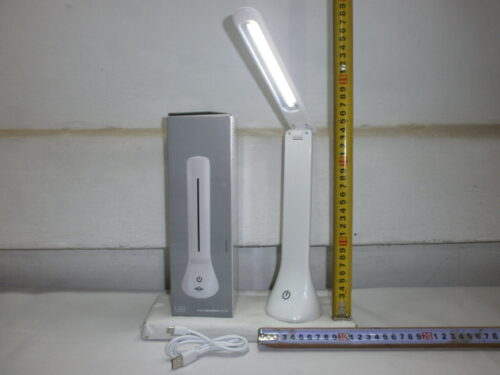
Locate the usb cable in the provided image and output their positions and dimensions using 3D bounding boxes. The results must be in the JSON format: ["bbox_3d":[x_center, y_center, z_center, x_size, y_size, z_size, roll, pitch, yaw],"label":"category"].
[{"bbox_3d":[-0.050,0.185,0.456,0.097,0.021,0.061,0,5,0],"label":"usb cable"}]

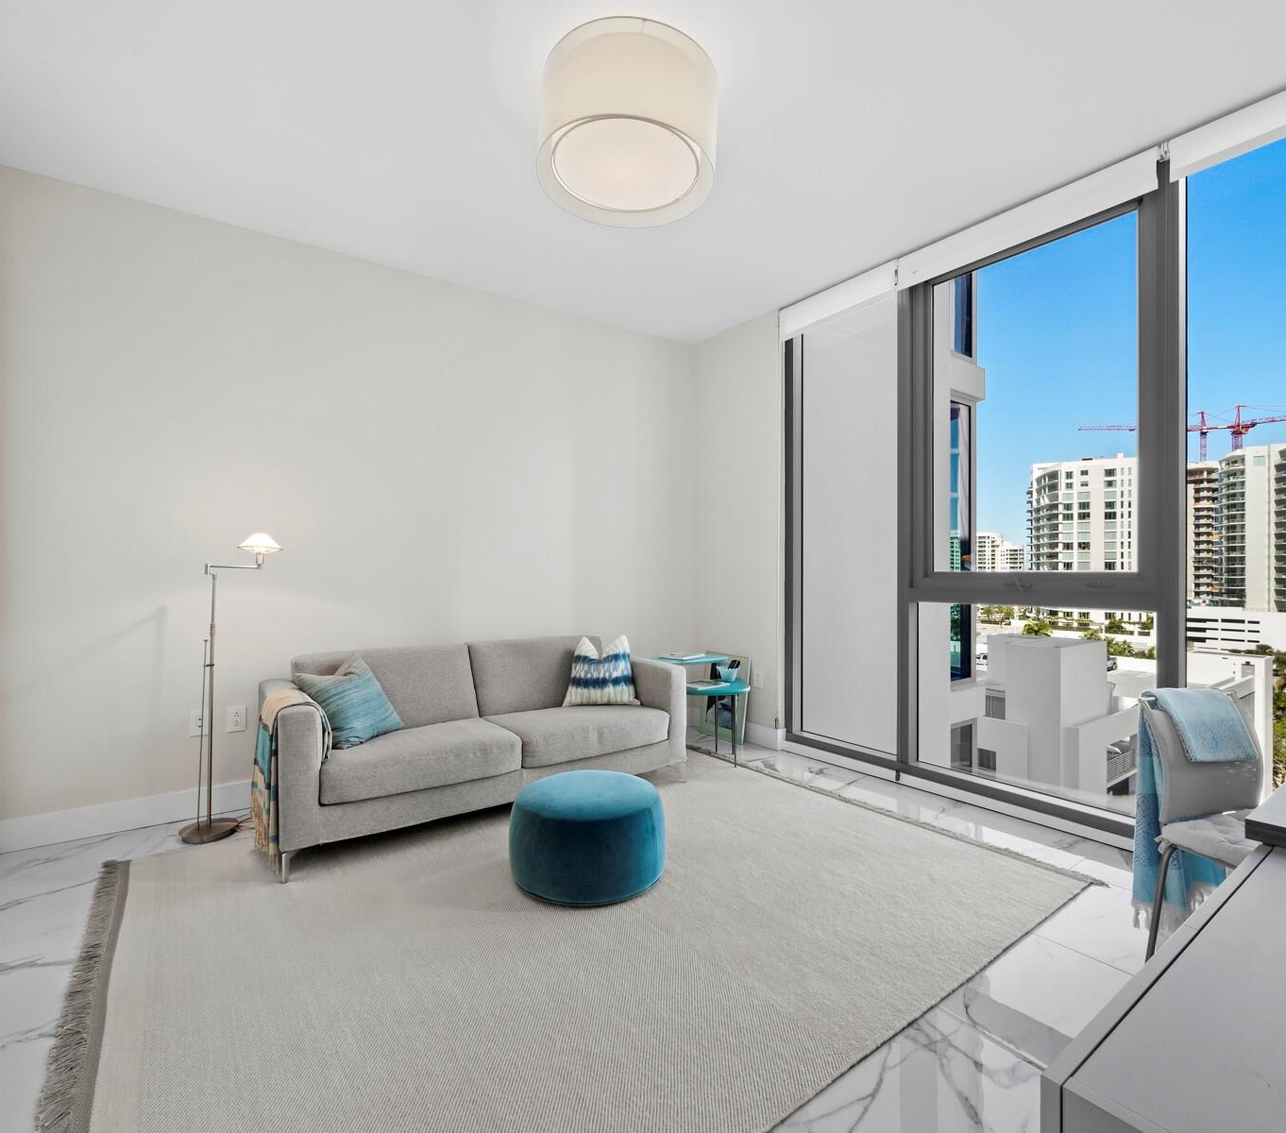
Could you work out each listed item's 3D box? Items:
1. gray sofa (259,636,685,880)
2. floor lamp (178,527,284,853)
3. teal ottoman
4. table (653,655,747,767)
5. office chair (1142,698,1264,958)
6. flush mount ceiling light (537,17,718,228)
[{"bbox_3d":[-0.836,0.846,3.328,2.040,0.810,0.870,0,0,-35],"label":"gray sofa"},{"bbox_3d":[-1.900,0.548,2.816,0.500,1.400,0.240,0,0,19],"label":"floor lamp"},{"bbox_3d":[-0.229,1.072,2.530,0.640,0.355,0.640,0,0,0],"label":"teal ottoman"},{"bbox_3d":[0.400,0.945,4.127,0.540,0.620,0.660,0,0,-35],"label":"table"},{"bbox_3d":[1.820,0.813,1.680,0.480,0.860,0.540,0,0,-19],"label":"office chair"},{"bbox_3d":[-0.057,-1.535,2.175,0.620,0.320,0.620,0,0,0],"label":"flush mount ceiling light"}]

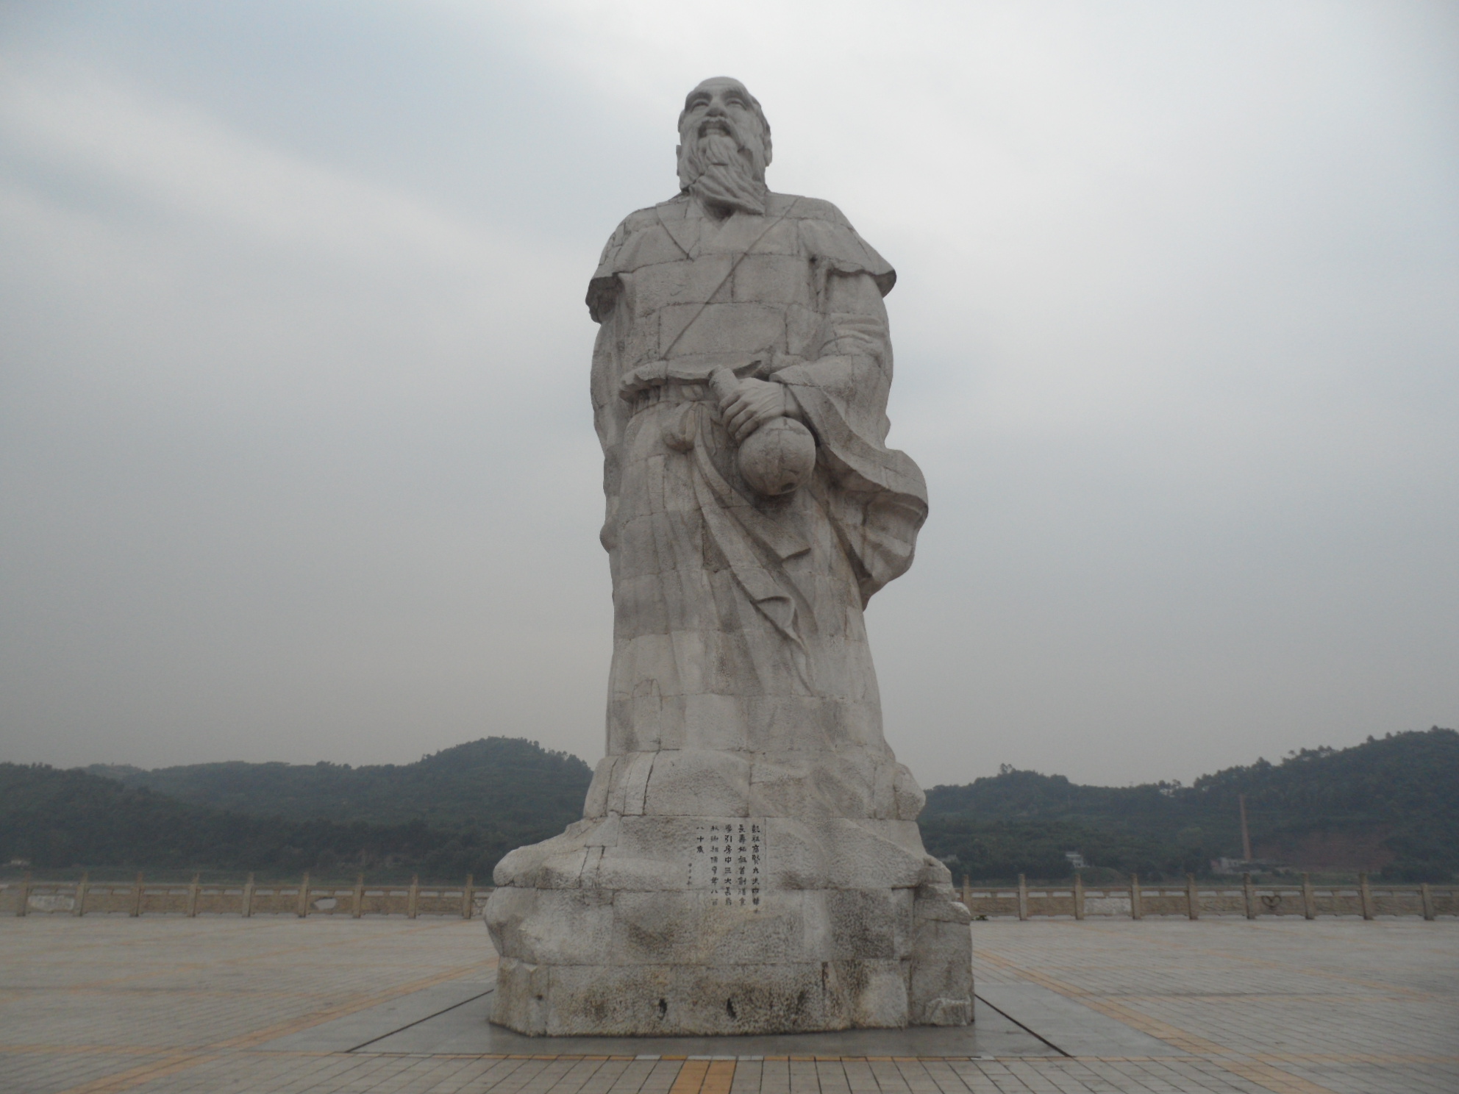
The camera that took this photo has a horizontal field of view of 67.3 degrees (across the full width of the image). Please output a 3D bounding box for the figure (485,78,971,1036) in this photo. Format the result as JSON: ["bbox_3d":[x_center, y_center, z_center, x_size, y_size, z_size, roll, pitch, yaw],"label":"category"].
[{"bbox_3d":[0.000,-0.673,13.733,4.884,12.032,3.700,-1,-16,3],"label":"figure"}]

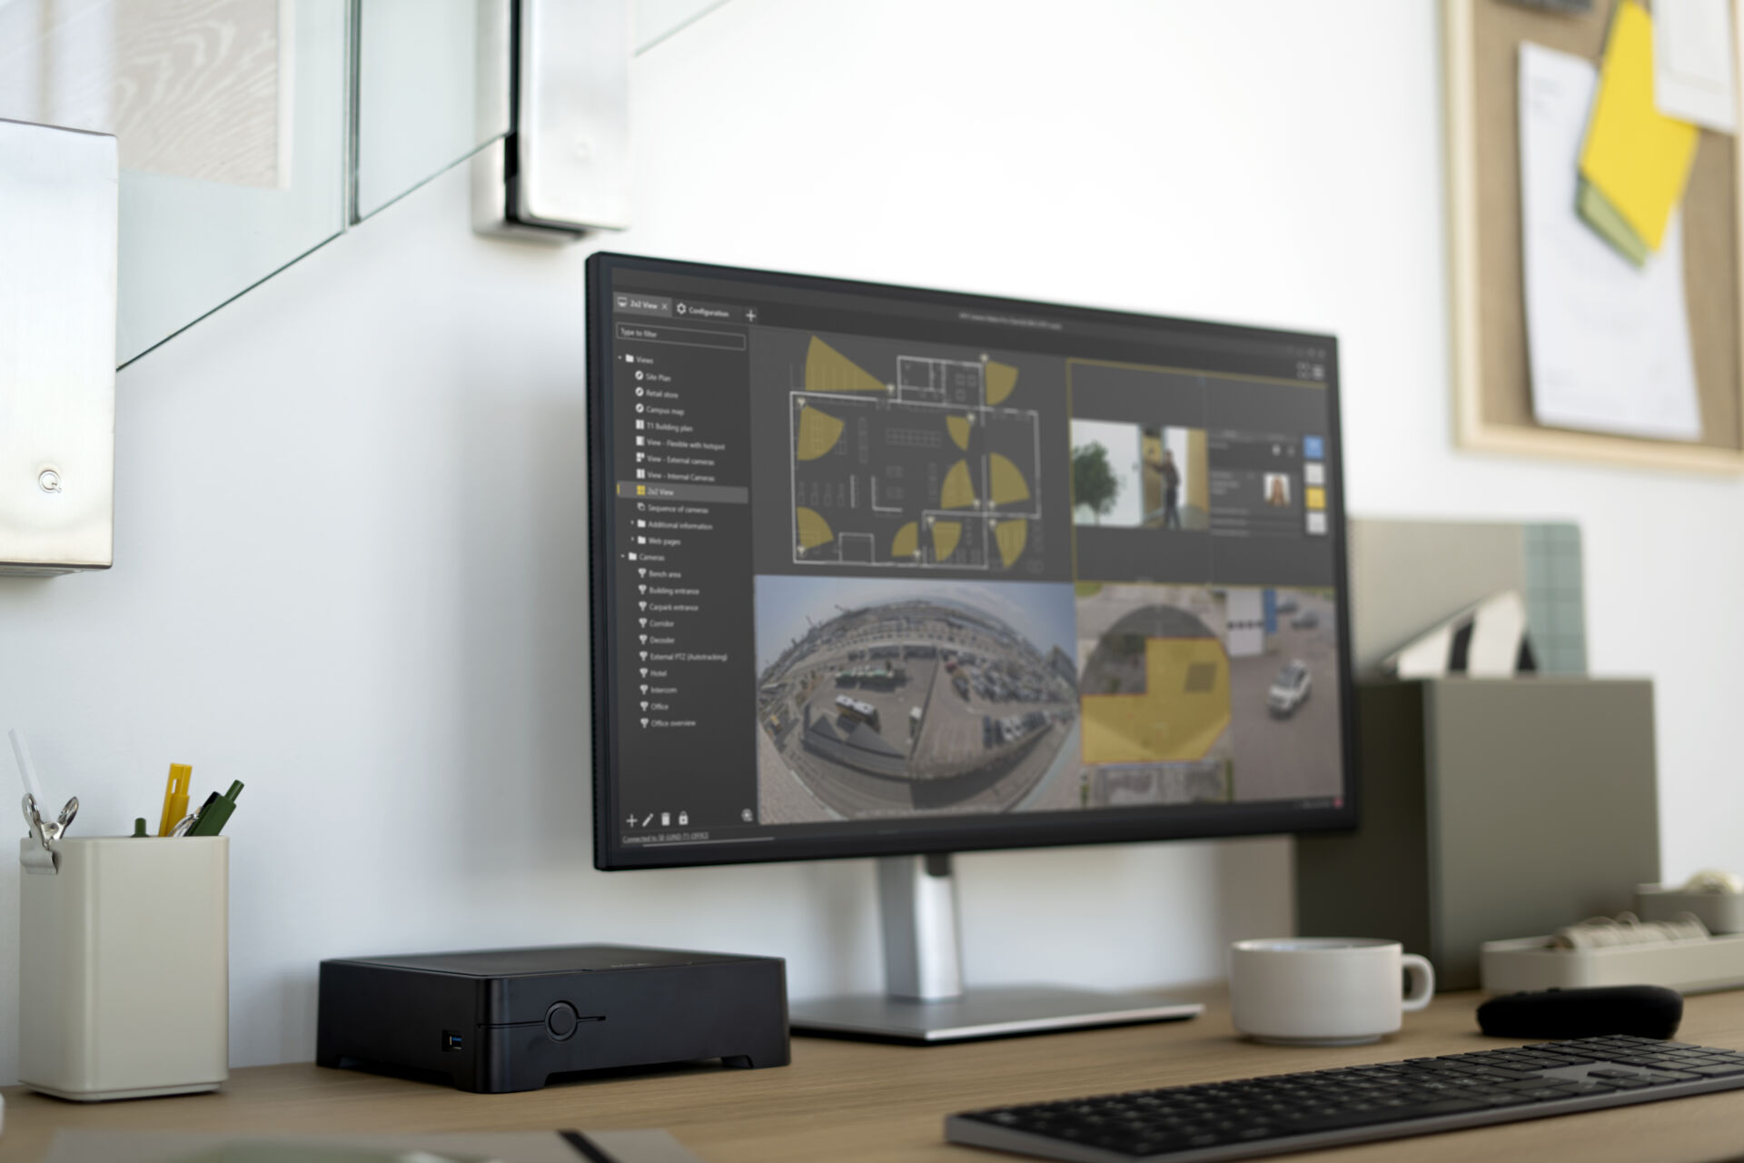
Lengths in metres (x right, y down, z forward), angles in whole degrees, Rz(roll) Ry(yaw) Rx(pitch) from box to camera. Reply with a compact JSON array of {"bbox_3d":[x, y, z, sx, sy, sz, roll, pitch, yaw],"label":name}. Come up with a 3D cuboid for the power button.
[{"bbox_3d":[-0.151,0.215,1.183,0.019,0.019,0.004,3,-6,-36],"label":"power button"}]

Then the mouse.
[{"bbox_3d":[0.389,0.236,1.333,0.107,0.033,0.063,-5,-6,43],"label":"mouse"}]

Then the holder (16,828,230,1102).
[{"bbox_3d":[-0.378,0.192,1.224,0.081,0.124,0.082,3,-6,-37],"label":"holder"}]

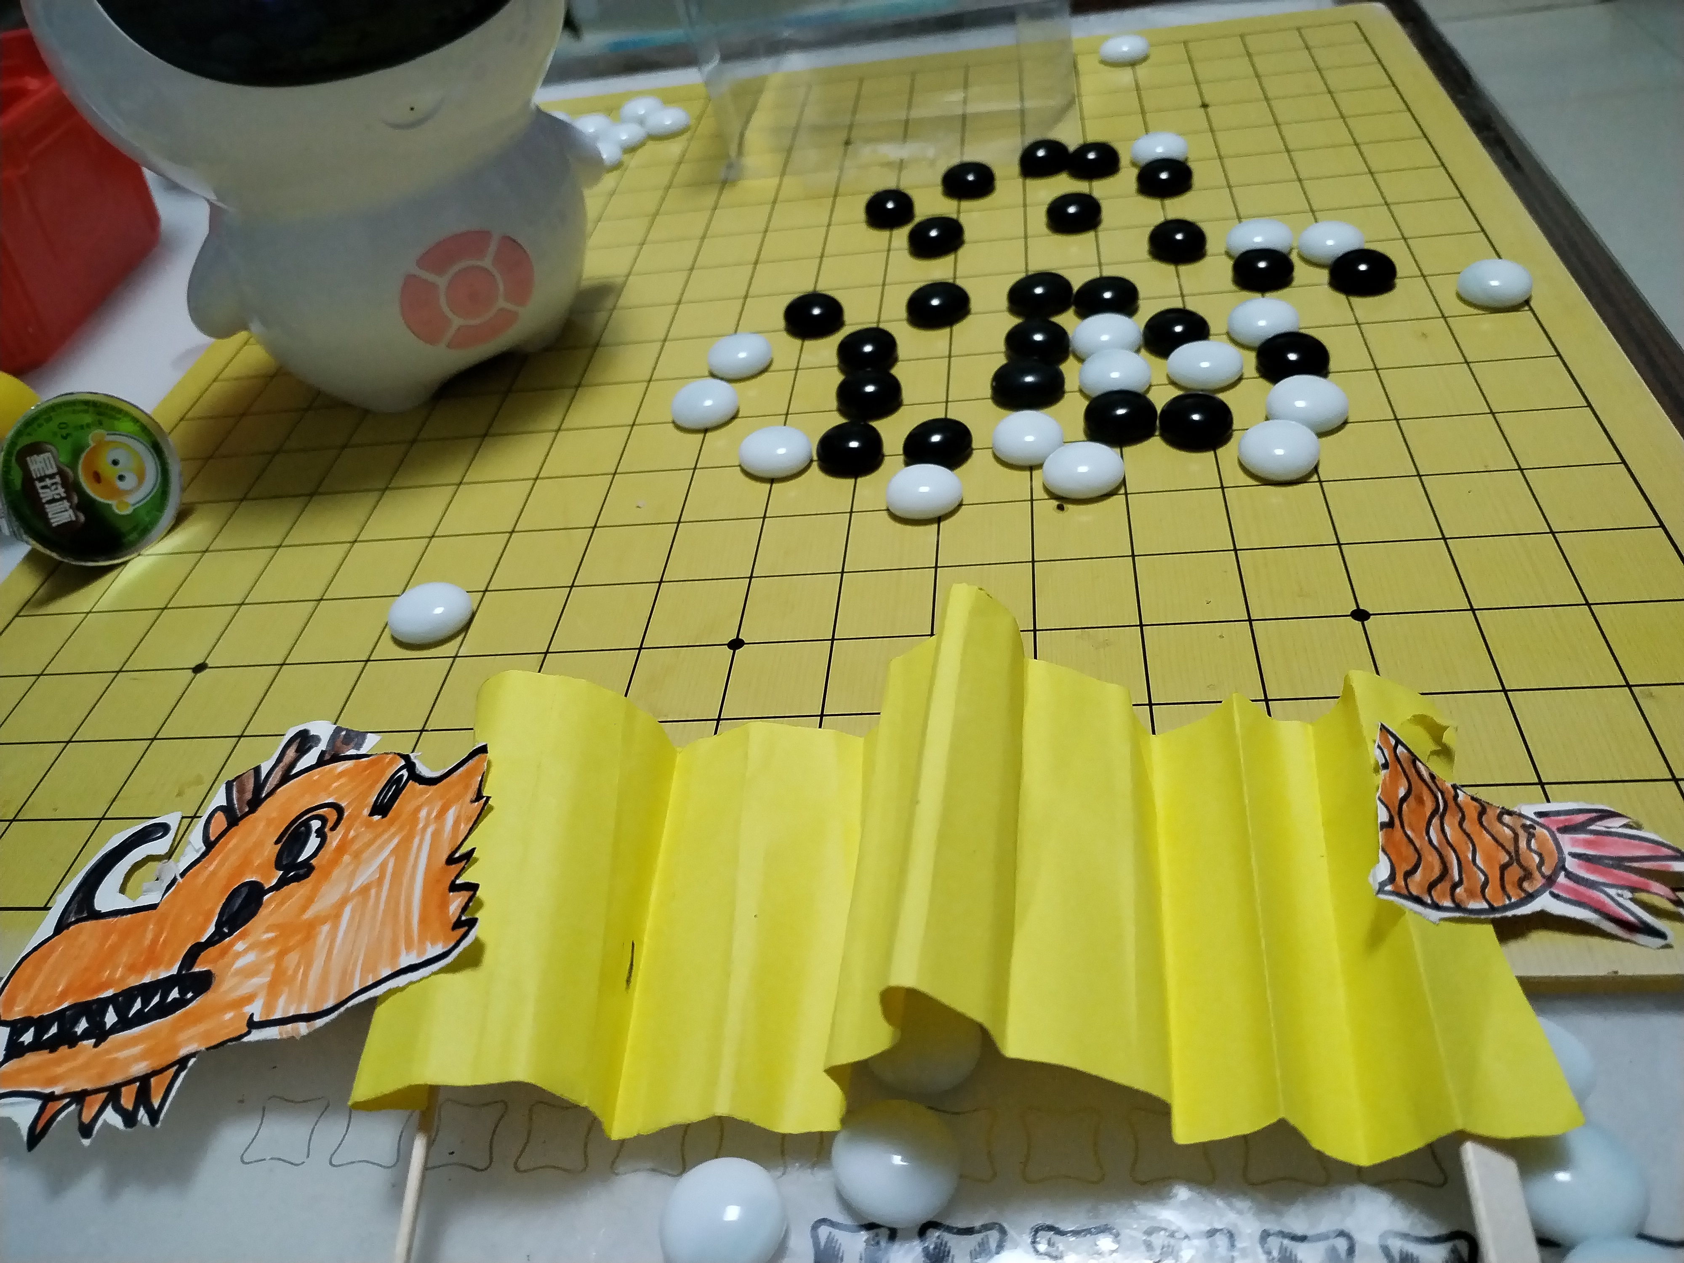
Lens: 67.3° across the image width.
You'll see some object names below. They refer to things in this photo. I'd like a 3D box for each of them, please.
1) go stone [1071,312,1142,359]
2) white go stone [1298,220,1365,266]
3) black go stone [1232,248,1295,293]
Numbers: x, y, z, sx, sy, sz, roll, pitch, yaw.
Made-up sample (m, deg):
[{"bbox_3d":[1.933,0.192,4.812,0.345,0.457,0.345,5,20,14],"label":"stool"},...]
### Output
[{"bbox_3d":[0.076,-0.085,0.362,0.020,0.009,0.020,-3,43,10],"label":"go stone"},{"bbox_3d":[0.148,-0.118,0.383,0.019,0.010,0.019,-3,43,10],"label":"white go stone"},{"bbox_3d":[0.126,-0.108,0.377,0.018,0.010,0.018,-3,43,10],"label":"black go stone"}]

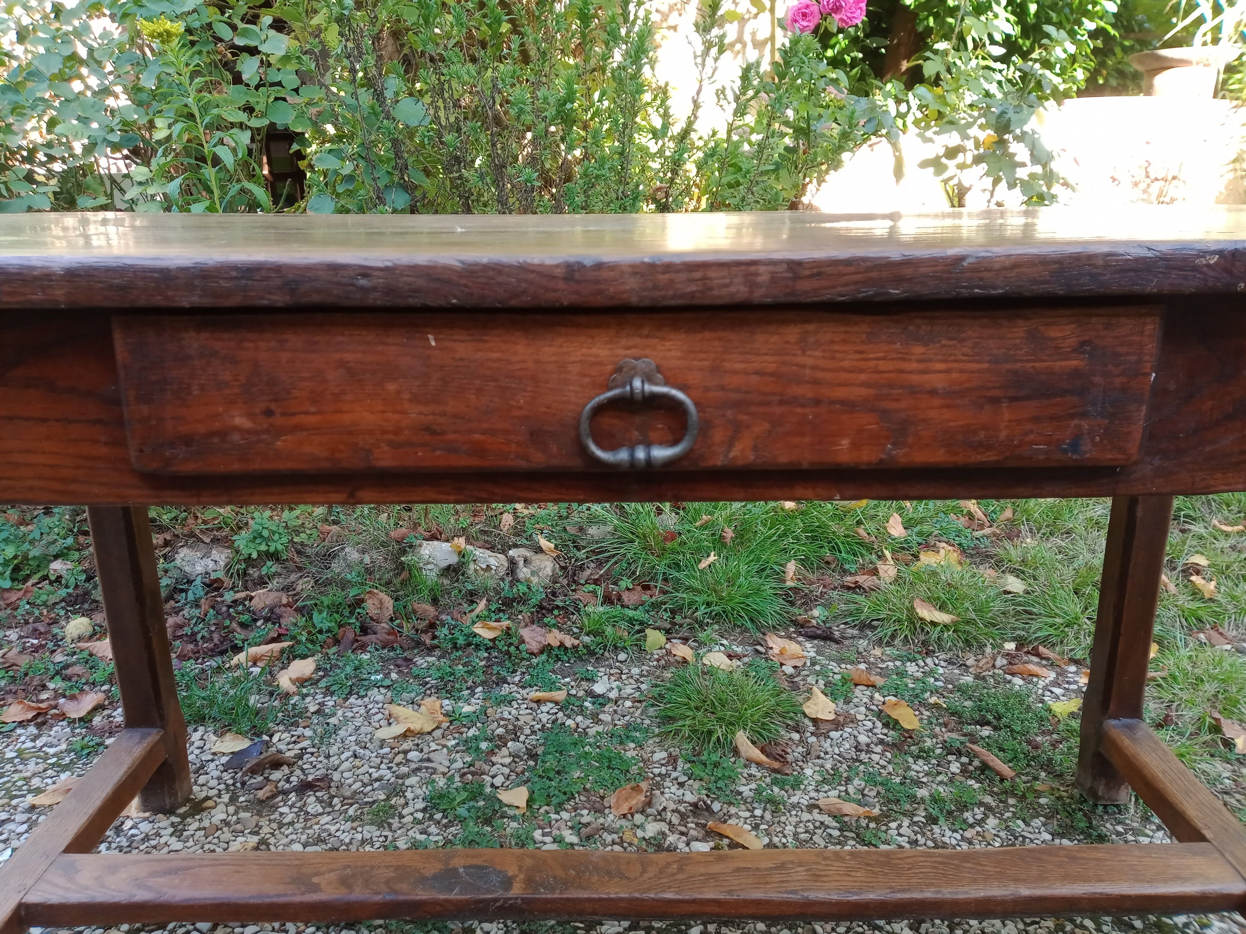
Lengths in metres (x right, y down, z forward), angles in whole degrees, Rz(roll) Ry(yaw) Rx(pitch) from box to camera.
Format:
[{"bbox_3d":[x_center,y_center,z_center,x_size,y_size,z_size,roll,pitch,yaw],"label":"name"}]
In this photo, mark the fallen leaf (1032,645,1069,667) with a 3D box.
[{"bbox_3d":[0.714,0.316,1.621,0.064,0.022,0.027,11,20,35],"label":"fallen leaf"}]

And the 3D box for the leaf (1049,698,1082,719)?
[{"bbox_3d":[0.679,0.367,1.475,0.057,0.015,0.034,-3,16,-7],"label":"leaf"}]

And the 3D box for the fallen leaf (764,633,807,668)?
[{"bbox_3d":[0.275,0.311,1.649,0.060,0.025,0.086,-13,20,-36],"label":"fallen leaf"}]

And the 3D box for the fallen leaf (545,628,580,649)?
[{"bbox_3d":[-0.104,0.297,1.689,0.062,0.022,0.040,5,17,17],"label":"fallen leaf"}]

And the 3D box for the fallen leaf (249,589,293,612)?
[{"bbox_3d":[-0.675,0.256,1.862,0.083,0.025,0.048,-5,17,-14],"label":"fallen leaf"}]

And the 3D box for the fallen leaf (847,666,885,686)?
[{"bbox_3d":[0.390,0.340,1.570,0.055,0.020,0.030,11,20,33],"label":"fallen leaf"}]

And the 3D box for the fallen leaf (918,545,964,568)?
[{"bbox_3d":[0.667,0.188,2.040,0.093,0.030,0.060,4,17,14],"label":"fallen leaf"}]

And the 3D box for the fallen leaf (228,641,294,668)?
[{"bbox_3d":[-0.617,0.320,1.653,0.099,0.030,0.046,-2,16,-5],"label":"fallen leaf"}]

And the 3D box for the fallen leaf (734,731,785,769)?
[{"bbox_3d":[0.191,0.394,1.356,0.082,0.033,0.034,10,20,33],"label":"fallen leaf"}]

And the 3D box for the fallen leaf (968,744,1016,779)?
[{"bbox_3d":[0.504,0.402,1.330,0.024,0.020,0.082,-12,20,-33],"label":"fallen leaf"}]

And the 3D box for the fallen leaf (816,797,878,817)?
[{"bbox_3d":[0.290,0.440,1.258,0.077,0.017,0.034,4,17,15],"label":"fallen leaf"}]

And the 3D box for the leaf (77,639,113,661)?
[{"bbox_3d":[-0.892,0.314,1.662,0.075,0.024,0.050,1,16,5],"label":"leaf"}]

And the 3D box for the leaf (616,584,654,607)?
[{"bbox_3d":[0.024,0.246,1.857,0.072,0.030,0.055,-1,16,0],"label":"leaf"}]

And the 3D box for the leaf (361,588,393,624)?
[{"bbox_3d":[-0.450,0.256,1.785,0.055,0.050,0.045,-1,16,0],"label":"leaf"}]

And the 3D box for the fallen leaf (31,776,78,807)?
[{"bbox_3d":[-0.765,0.437,1.313,0.042,0.016,0.078,12,20,36],"label":"fallen leaf"}]

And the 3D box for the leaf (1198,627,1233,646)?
[{"bbox_3d":[1.036,0.297,1.700,0.063,0.020,0.040,9,19,31],"label":"leaf"}]

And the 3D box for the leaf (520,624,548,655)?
[{"bbox_3d":[-0.150,0.300,1.695,0.044,0.025,0.077,-6,17,-17],"label":"leaf"}]

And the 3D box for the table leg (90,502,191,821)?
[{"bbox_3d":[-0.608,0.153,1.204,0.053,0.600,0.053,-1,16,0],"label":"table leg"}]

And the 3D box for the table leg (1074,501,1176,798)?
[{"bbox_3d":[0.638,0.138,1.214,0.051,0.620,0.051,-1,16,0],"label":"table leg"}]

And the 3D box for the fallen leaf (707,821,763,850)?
[{"bbox_3d":[0.141,0.456,1.207,0.071,0.016,0.020,10,19,31],"label":"fallen leaf"}]

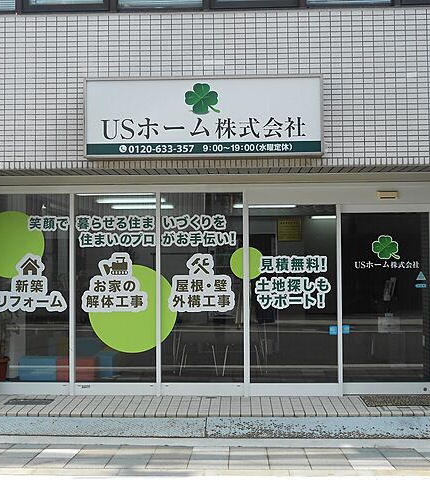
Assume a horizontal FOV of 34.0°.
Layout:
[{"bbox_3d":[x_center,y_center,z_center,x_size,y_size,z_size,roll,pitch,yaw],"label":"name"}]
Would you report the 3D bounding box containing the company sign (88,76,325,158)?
[{"bbox_3d":[-0.106,-1.136,6.544,2.203,0.742,0.180,0,-3,2],"label":"company sign"}]

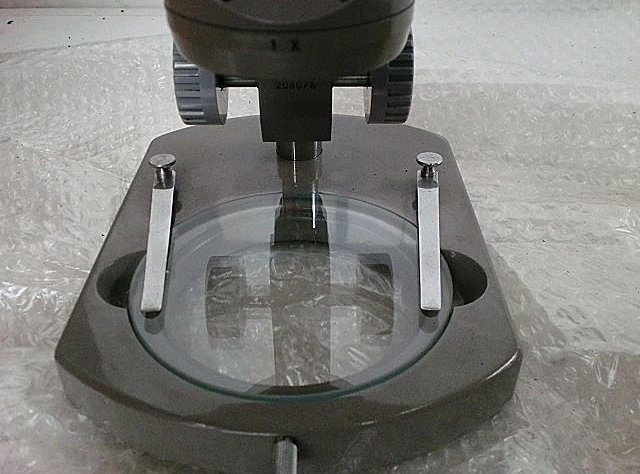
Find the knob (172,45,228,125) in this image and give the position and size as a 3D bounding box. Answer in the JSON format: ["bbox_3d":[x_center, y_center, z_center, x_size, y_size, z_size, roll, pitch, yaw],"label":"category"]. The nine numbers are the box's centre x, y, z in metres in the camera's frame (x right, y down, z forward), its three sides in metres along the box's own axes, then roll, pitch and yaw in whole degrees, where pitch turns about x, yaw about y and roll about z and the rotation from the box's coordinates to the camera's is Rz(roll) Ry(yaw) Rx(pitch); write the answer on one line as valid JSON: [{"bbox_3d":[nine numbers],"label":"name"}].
[{"bbox_3d":[-0.041,-0.057,0.228,0.014,0.036,0.036,-1,34,-1],"label":"knob"}]

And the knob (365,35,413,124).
[{"bbox_3d":[0.024,-0.058,0.229,0.014,0.036,0.036,-1,34,-1],"label":"knob"}]

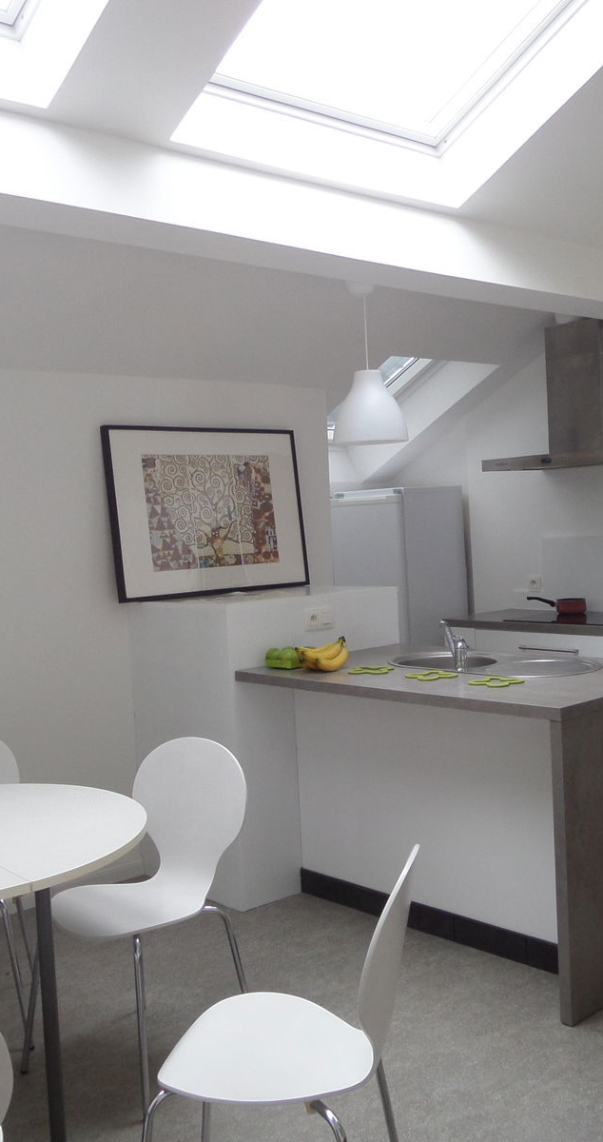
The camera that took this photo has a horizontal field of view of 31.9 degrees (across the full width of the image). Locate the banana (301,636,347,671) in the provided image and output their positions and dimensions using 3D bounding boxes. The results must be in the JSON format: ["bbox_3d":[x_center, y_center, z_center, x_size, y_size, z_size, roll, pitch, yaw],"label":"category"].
[{"bbox_3d":[0.086,0.318,4.049,0.175,0.115,0.090,-3,2,1],"label":"banana"}]

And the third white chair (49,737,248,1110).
[{"bbox_3d":[-0.451,0.935,2.944,0.480,0.865,0.510,-1,3,39],"label":"third white chair"}]

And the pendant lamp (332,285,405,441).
[{"bbox_3d":[0.235,-0.760,3.837,0.280,0.580,0.280,-3,2,0],"label":"pendant lamp"}]

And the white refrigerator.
[{"bbox_3d":[0.615,0.343,6.415,0.580,1.665,0.600,-5,3,-41],"label":"white refrigerator"}]

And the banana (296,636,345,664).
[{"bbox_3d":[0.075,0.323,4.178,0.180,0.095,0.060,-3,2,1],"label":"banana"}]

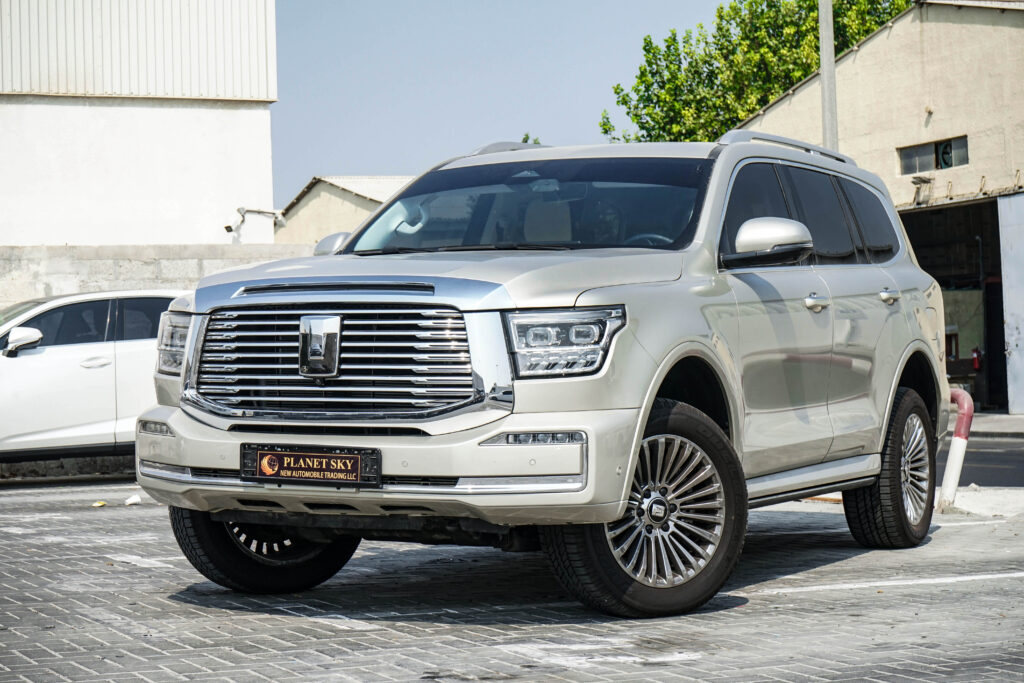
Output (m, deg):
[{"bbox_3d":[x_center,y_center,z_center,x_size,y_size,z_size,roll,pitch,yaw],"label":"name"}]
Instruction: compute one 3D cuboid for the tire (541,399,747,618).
[{"bbox_3d":[0.476,0.593,7.115,0.775,0.775,0.270,0,0,-33],"label":"tire"}]

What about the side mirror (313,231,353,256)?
[{"bbox_3d":[-0.740,-0.382,8.495,0.270,0.190,0.180,0,0,27],"label":"side mirror"}]

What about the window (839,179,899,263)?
[{"bbox_3d":[1.726,-0.554,9.453,0.060,0.424,0.681,-23,-10,24],"label":"window"}]

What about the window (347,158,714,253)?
[{"bbox_3d":[0.072,-0.525,7.918,1.480,0.110,0.800,0,35,27],"label":"window"}]

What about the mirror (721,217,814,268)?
[{"bbox_3d":[0.986,-0.378,7.653,0.320,0.205,0.200,0,0,28],"label":"mirror"}]

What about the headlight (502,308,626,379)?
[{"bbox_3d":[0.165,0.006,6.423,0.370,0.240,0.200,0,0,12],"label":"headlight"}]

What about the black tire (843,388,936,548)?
[{"bbox_3d":[1.805,0.604,9.528,0.270,0.770,0.770,0,0,27],"label":"black tire"}]

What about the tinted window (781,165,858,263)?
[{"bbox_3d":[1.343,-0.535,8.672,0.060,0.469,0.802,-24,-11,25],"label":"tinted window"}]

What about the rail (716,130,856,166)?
[{"bbox_3d":[1.268,-0.853,8.955,0.065,0.115,1.960,0,0,27],"label":"rail"}]

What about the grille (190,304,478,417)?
[{"bbox_3d":[-0.628,0.063,6.782,1.110,0.385,0.110,0,0,28],"label":"grille"}]

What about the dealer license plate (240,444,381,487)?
[{"bbox_3d":[-0.674,0.418,6.692,0.550,0.135,0.030,0,0,28],"label":"dealer license plate"}]

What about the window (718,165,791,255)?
[{"bbox_3d":[0.964,-0.533,8.086,0.050,0.490,1.050,-21,-10,27],"label":"window"}]

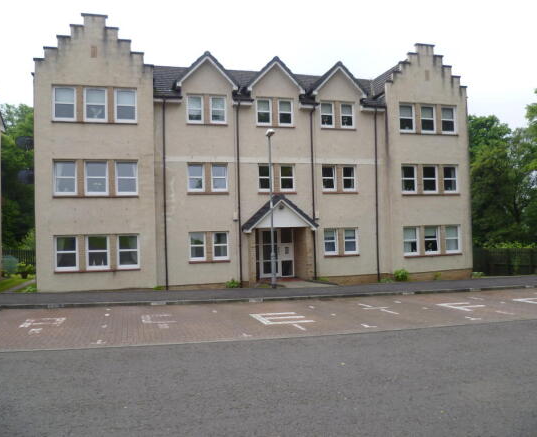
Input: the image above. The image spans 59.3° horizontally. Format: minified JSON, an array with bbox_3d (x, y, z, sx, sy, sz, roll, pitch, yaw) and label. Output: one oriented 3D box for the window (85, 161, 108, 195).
[{"bbox_3d":[-6.151,-1.409,16.849,0.820,1.210,0.140,-1,-1,-16],"label":"window"}]

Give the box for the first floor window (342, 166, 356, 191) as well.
[{"bbox_3d":[3.397,-1.671,19.687,0.601,1.076,0.120,-1,-1,-15],"label":"first floor window"}]

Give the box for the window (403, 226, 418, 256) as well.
[{"bbox_3d":[6.147,0.970,20.093,0.762,1.215,0.120,-1,-1,-15],"label":"window"}]

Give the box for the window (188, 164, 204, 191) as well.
[{"bbox_3d":[-2.791,-1.550,18.228,0.670,1.080,0.140,-1,-1,-16],"label":"window"}]

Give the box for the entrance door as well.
[{"bbox_3d":[0.353,1.475,20.338,1.560,2.100,0.150,-1,-1,-16],"label":"entrance door"}]

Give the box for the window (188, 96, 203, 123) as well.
[{"bbox_3d":[-2.912,-4.296,18.595,0.657,1.083,0.120,-1,-1,-15],"label":"window"}]

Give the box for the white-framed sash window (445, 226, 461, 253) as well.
[{"bbox_3d":[8.357,0.948,21.387,0.790,1.230,0.120,-1,-1,-16],"label":"white-framed sash window"}]

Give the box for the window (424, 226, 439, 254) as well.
[{"bbox_3d":[7.245,0.975,20.926,0.800,1.232,0.120,-1,-1,-15],"label":"window"}]

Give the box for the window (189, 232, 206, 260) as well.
[{"bbox_3d":[-2.780,1.102,18.497,0.657,1.083,0.120,-1,-1,-15],"label":"window"}]

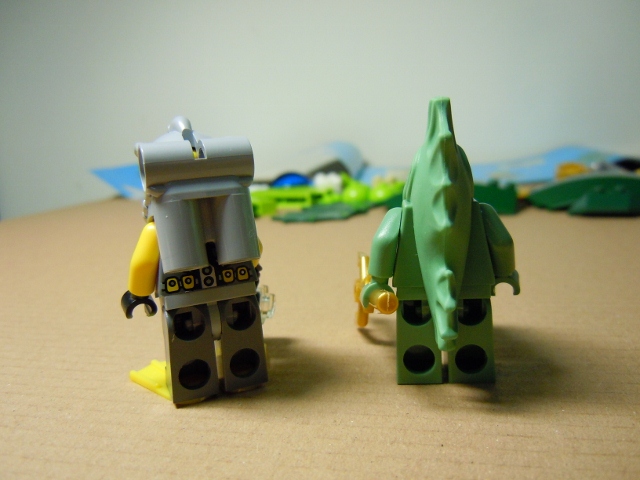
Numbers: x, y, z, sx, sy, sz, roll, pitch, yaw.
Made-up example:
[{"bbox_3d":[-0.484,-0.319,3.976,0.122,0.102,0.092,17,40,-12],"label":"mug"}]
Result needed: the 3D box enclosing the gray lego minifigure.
[{"bbox_3d":[-0.020,0.002,0.094,0.026,0.044,0.022,-7,10,-23],"label":"gray lego minifigure"}]

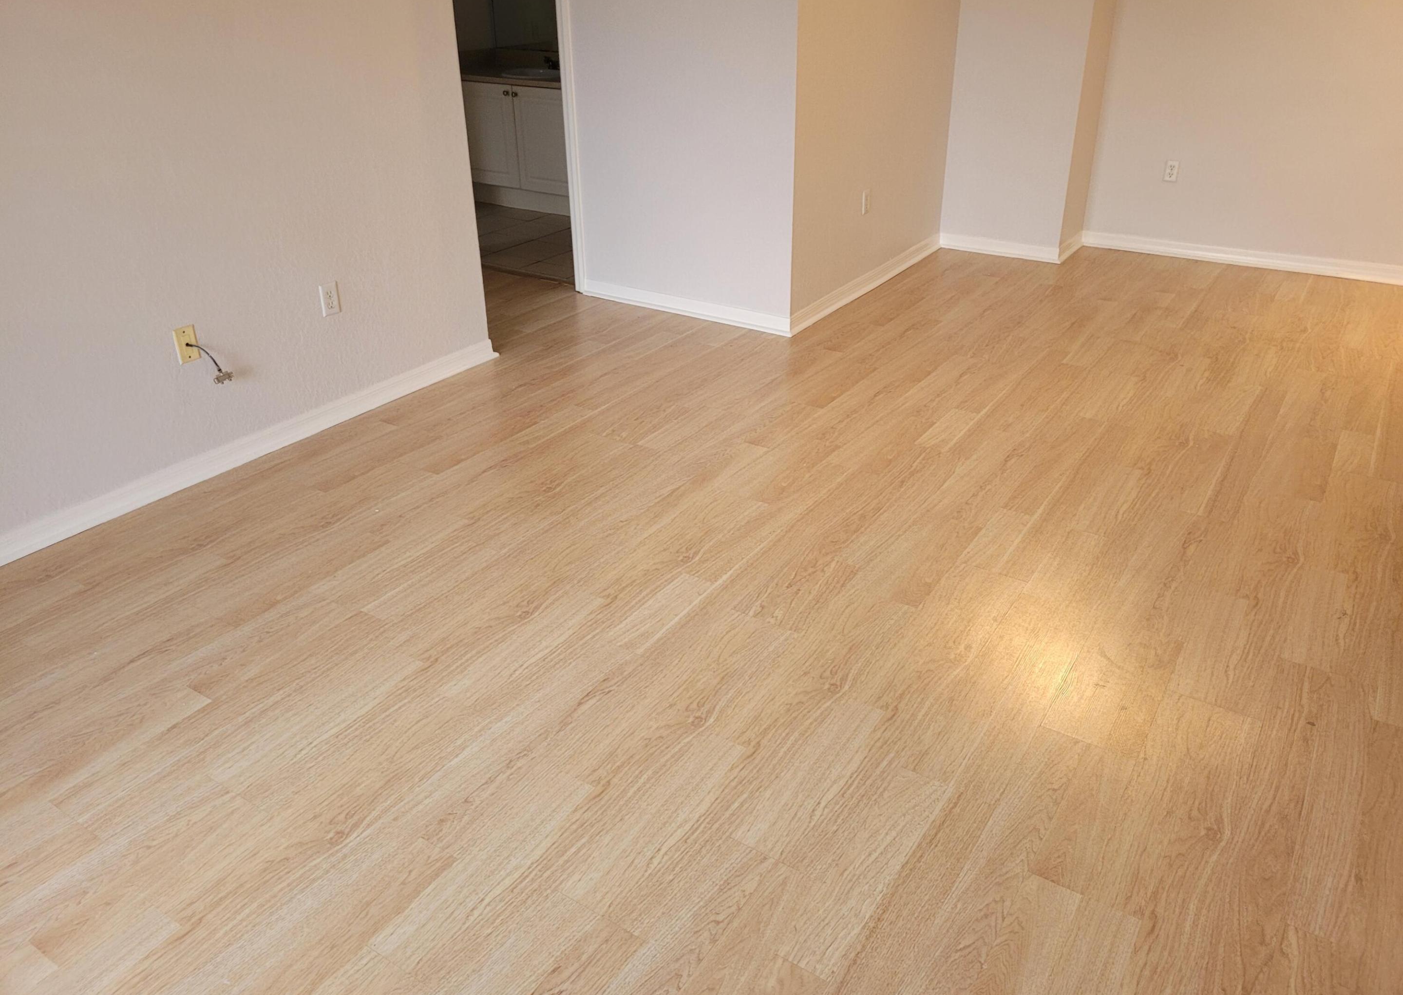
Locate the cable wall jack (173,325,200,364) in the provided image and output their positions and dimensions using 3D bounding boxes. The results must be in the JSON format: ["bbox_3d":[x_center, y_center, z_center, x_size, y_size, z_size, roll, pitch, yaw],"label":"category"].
[{"bbox_3d":[-1.648,-0.490,3.376,0.008,0.115,0.071,16,32,30],"label":"cable wall jack"}]

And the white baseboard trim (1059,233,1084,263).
[{"bbox_3d":[2.085,-1.412,5.934,0.018,0.082,0.466,16,32,29],"label":"white baseboard trim"}]

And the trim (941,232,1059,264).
[{"bbox_3d":[1.685,-1.406,5.934,0.689,0.082,0.018,17,32,30],"label":"trim"}]

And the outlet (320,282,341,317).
[{"bbox_3d":[-1.336,-0.715,3.793,0.008,0.115,0.071,16,32,30],"label":"outlet"}]

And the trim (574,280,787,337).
[{"bbox_3d":[-0.096,-0.920,5.051,1.232,0.082,0.018,17,33,31],"label":"trim"}]

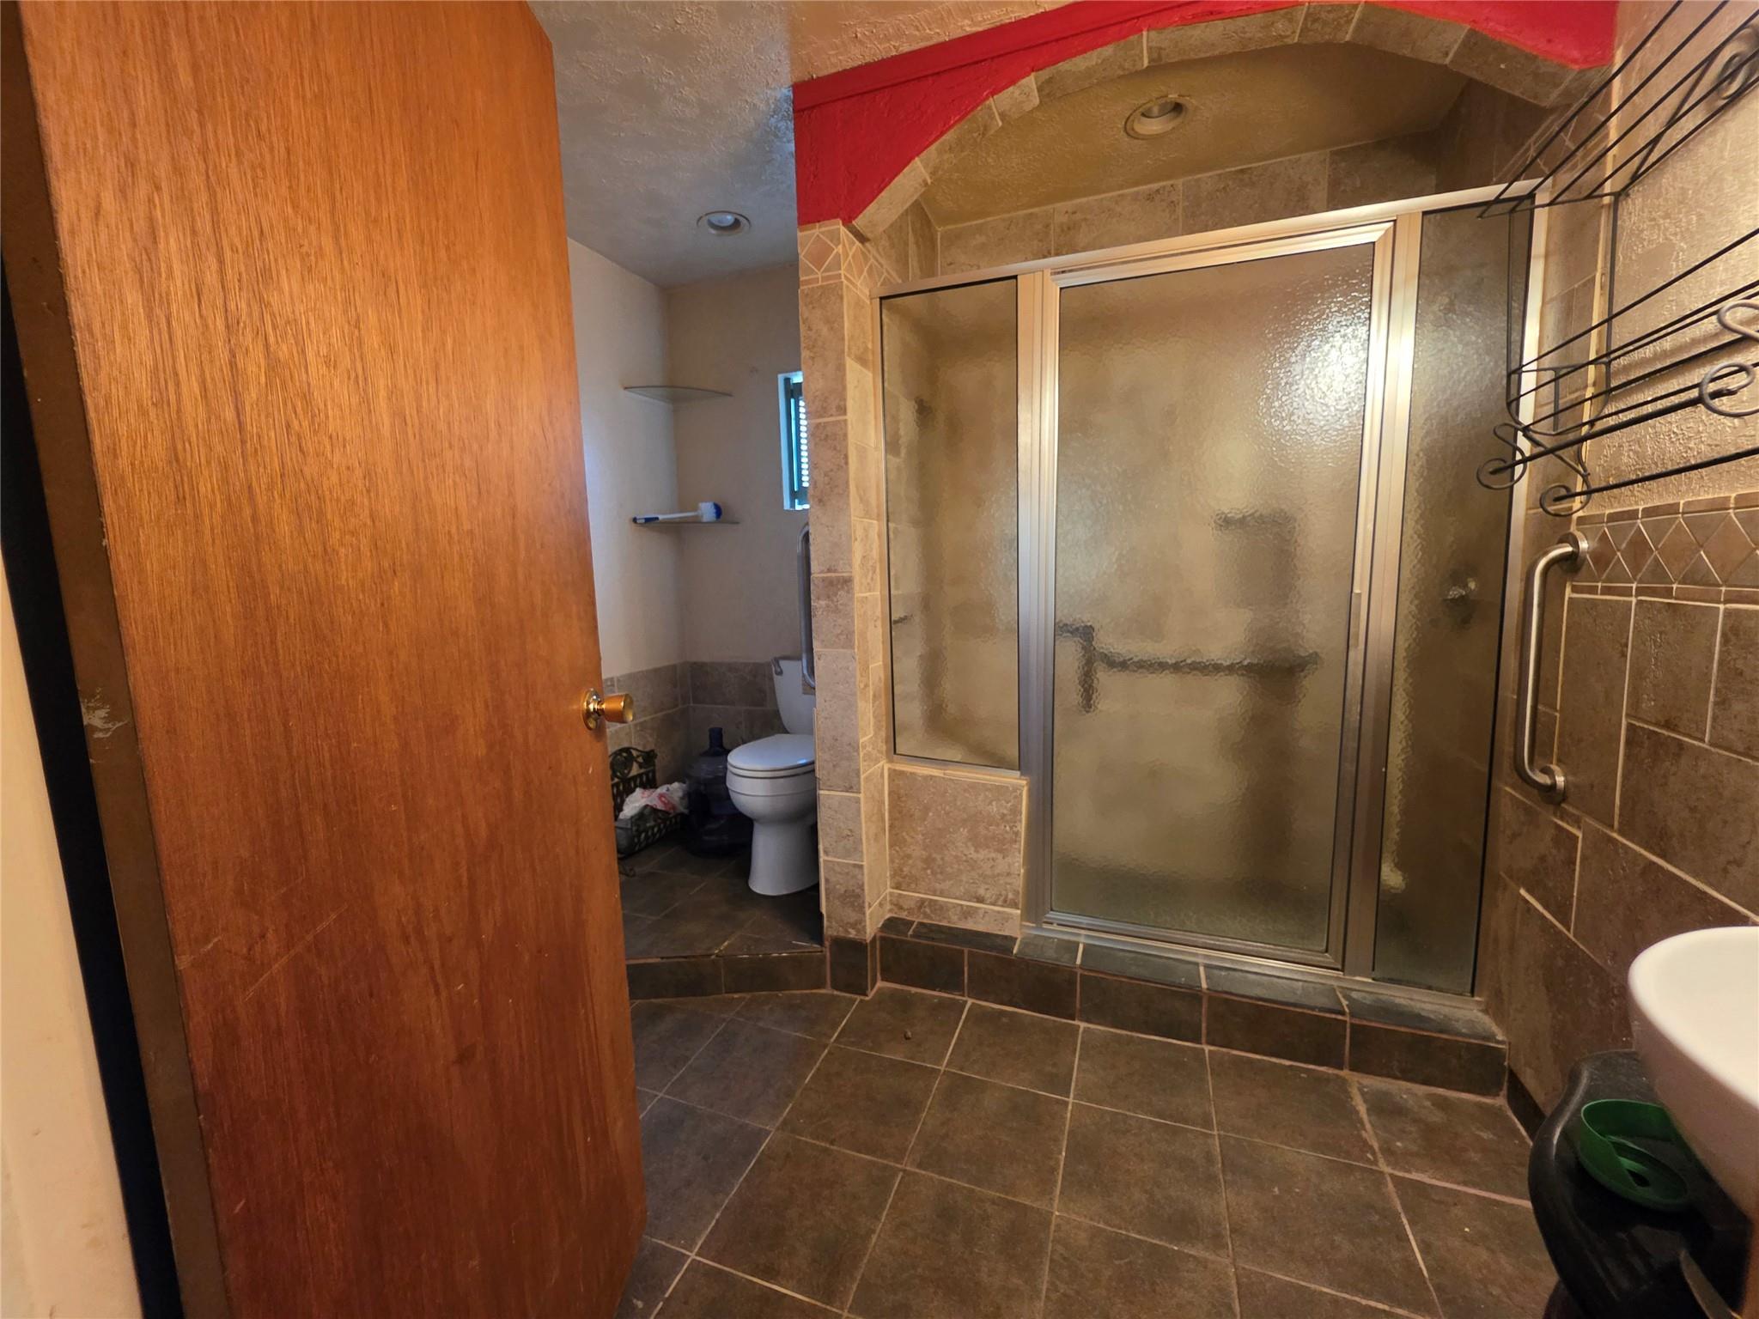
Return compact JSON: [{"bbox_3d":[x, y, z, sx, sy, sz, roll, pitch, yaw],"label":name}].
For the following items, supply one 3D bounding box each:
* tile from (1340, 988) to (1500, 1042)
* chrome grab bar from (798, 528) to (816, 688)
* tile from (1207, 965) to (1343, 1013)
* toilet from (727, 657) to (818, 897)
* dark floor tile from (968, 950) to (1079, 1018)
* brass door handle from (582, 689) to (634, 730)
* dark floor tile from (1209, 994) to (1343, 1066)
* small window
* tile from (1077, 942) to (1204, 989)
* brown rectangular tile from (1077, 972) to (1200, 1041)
[{"bbox_3d":[1.297,0.860,1.601,0.300,0.012,0.145,1,6,20],"label":"tile"},{"bbox_3d":[-0.199,-0.153,1.994,0.080,0.510,0.060,1,6,20],"label":"chrome grab bar"},{"bbox_3d":[1.007,0.855,1.706,0.308,0.012,0.142,1,6,20],"label":"tile"},{"bbox_3d":[-0.321,0.425,2.556,0.420,0.790,0.690,1,6,20],"label":"toilet"},{"bbox_3d":[0.403,0.916,1.863,0.306,0.152,0.012,1,6,20],"label":"dark floor tile"},{"bbox_3d":[-0.441,0.083,1.085,0.066,0.067,0.067,-1,6,0],"label":"brass door handle"},{"bbox_3d":[0.986,0.929,1.650,0.305,0.140,0.012,1,6,20],"label":"dark floor tile"},{"bbox_3d":[-0.214,-0.928,2.759,0.400,0.570,0.090,1,6,20],"label":"small window"},{"bbox_3d":[0.715,0.850,1.814,0.308,0.012,0.145,1,6,20],"label":"tile"},{"bbox_3d":[0.695,0.923,1.757,0.308,0.149,0.012,1,6,20],"label":"brown rectangular tile"}]

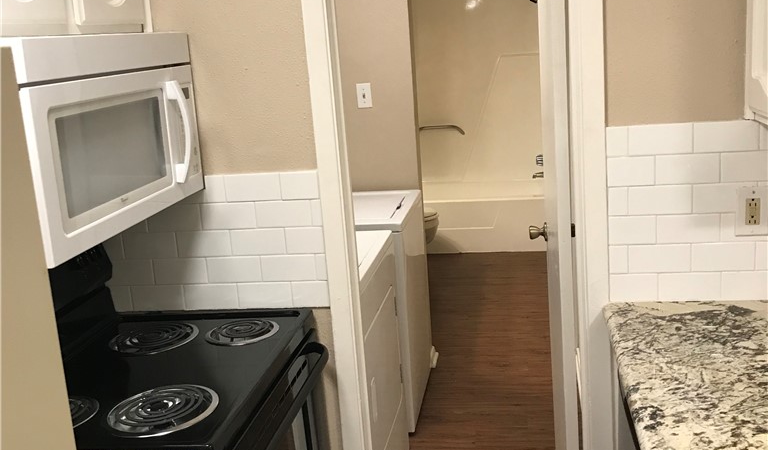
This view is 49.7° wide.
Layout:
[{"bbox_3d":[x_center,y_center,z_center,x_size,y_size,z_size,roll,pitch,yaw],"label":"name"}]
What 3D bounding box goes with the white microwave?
[{"bbox_3d":[-0.729,-0.198,1.816,0.433,0.404,0.759,-2,12,9],"label":"white microwave"}]

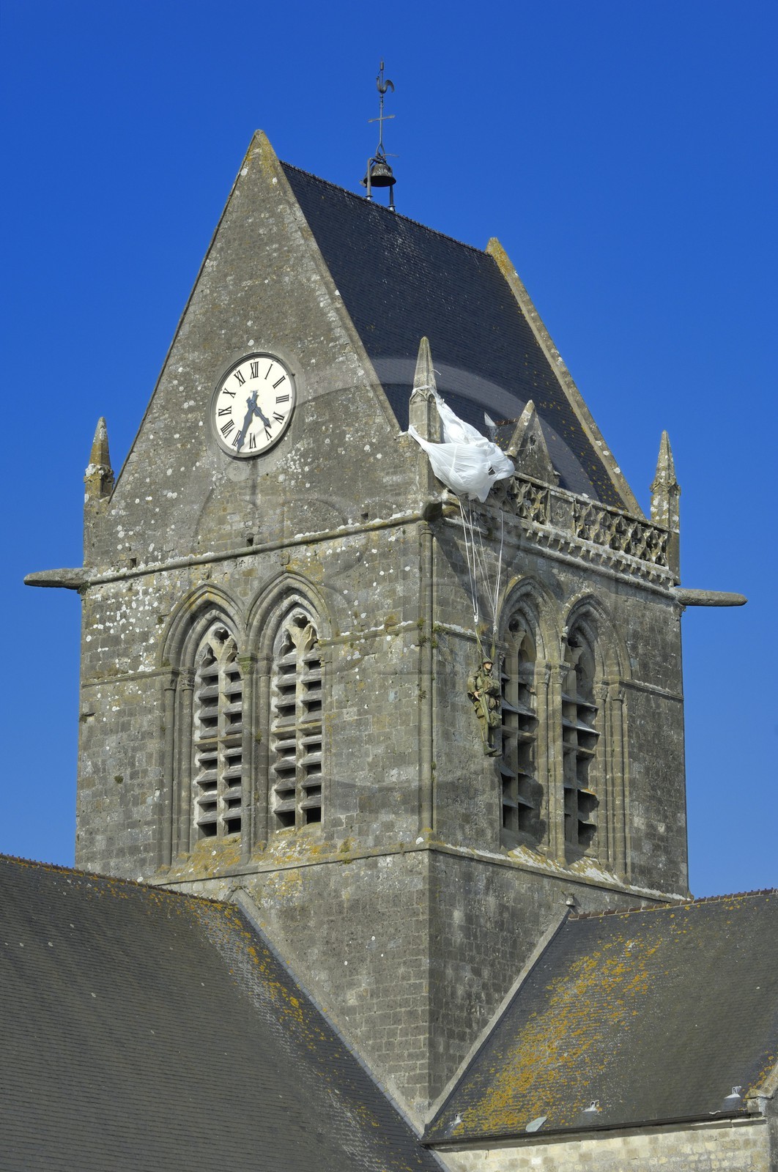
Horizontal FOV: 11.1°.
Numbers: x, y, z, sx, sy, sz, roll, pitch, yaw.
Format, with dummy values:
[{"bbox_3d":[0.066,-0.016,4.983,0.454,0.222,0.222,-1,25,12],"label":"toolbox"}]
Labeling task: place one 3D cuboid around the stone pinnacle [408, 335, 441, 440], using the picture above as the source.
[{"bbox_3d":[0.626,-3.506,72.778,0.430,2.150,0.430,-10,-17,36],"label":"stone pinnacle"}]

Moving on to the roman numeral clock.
[{"bbox_3d":[-2.569,-3.385,74.869,2.000,2.000,0.160,-10,-17,36],"label":"roman numeral clock"}]

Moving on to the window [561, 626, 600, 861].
[{"bbox_3d":[3.519,2.947,75.527,0.350,4.350,1.260,-10,-17,36],"label":"window"}]

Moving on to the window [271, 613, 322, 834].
[{"bbox_3d":[-1.620,2.408,73.489,1.260,4.200,0.350,-10,-17,36],"label":"window"}]

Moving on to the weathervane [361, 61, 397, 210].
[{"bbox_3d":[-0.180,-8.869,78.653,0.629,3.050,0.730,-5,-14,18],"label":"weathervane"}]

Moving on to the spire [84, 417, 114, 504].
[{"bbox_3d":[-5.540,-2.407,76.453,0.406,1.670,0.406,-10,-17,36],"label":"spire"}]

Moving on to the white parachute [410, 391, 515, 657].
[{"bbox_3d":[1.394,-1.102,72.782,1.000,4.900,2.450,-10,-17,36],"label":"white parachute"}]

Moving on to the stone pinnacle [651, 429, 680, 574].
[{"bbox_3d":[5.370,-1.592,77.668,0.406,2.906,0.406,-10,-17,36],"label":"stone pinnacle"}]

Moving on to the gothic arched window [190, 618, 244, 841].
[{"bbox_3d":[-3.136,2.685,74.600,1.260,4.150,0.350,-10,-17,36],"label":"gothic arched window"}]

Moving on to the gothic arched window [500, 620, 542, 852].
[{"bbox_3d":[2.357,2.668,74.010,0.350,4.350,1.260,-10,-17,36],"label":"gothic arched window"}]

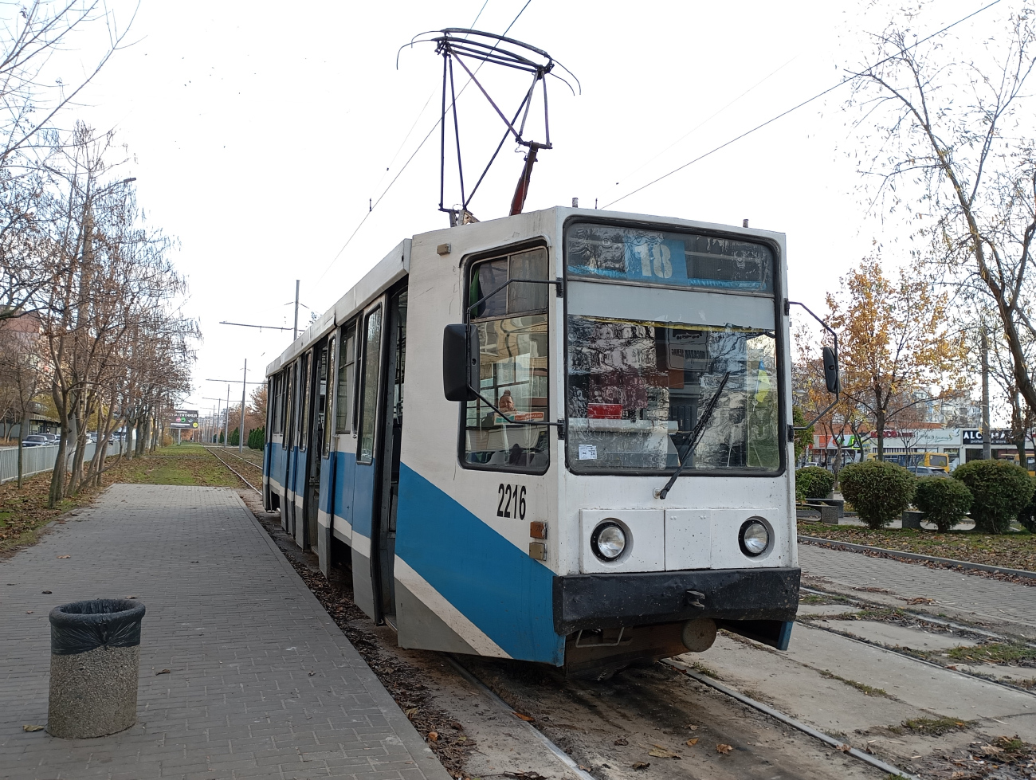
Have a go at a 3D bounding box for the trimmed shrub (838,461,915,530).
[{"bbox_3d":[8.051,2.377,18.850,1.671,1.486,1.671,4,-4,-21],"label":"trimmed shrub"}]

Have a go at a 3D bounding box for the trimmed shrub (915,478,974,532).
[{"bbox_3d":[9.454,2.555,18.650,1.271,1.210,1.271,4,-4,-21],"label":"trimmed shrub"}]

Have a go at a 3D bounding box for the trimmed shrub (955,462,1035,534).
[{"bbox_3d":[10.595,2.409,18.734,1.765,1.599,1.765,4,-4,-21],"label":"trimmed shrub"}]

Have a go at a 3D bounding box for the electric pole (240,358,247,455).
[{"bbox_3d":[-27.980,1.647,85.708,0.300,9.700,0.300,4,-4,-21],"label":"electric pole"}]

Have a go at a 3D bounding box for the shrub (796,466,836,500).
[{"bbox_3d":[9.536,3.141,27.178,1.422,1.231,1.422,4,-4,-21],"label":"shrub"}]

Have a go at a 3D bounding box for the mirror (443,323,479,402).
[{"bbox_3d":[-0.320,-0.154,4.747,0.205,0.435,0.090,2,-4,1],"label":"mirror"}]

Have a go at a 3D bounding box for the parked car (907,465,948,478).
[{"bbox_3d":[29.492,6.381,62.000,1.760,1.480,4.400,3,-4,-17],"label":"parked car"}]

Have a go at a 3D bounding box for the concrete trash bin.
[{"bbox_3d":[-2.183,1.427,4.341,0.443,0.593,0.443,4,-4,-21],"label":"concrete trash bin"}]

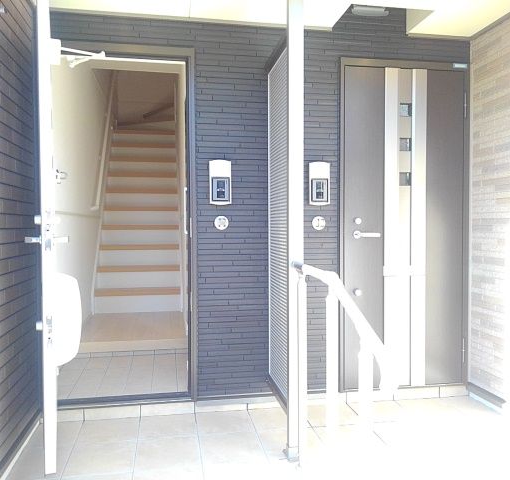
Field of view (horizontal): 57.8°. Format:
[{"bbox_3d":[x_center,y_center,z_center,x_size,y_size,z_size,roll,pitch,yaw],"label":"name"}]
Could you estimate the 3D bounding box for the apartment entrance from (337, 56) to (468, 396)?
[{"bbox_3d":[0.922,-0.076,2.860,0.845,1.990,0.100,0,1,-10],"label":"apartment entrance"}]

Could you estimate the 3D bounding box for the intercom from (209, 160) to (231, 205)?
[{"bbox_3d":[-0.192,-0.320,2.584,0.125,0.255,0.040,0,1,-10],"label":"intercom"}]

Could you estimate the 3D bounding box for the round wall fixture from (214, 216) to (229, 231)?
[{"bbox_3d":[-0.186,-0.095,2.630,0.083,0.083,0.030,-1,2,-10],"label":"round wall fixture"}]

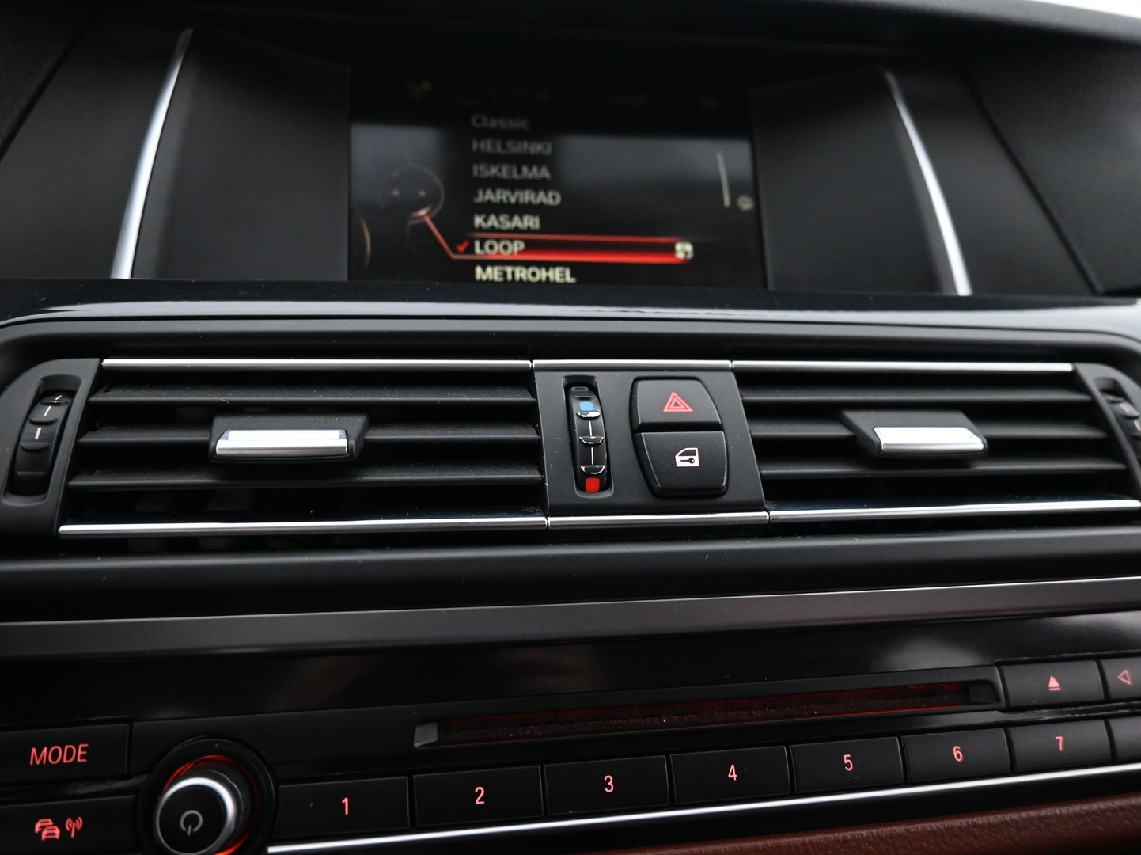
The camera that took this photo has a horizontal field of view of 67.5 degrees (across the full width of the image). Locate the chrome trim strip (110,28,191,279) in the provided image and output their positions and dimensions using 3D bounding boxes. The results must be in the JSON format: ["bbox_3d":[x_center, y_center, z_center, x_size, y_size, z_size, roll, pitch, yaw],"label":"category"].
[{"bbox_3d":[-0.135,-0.090,0.278,0.007,0.096,0.010,7,-19,-8],"label":"chrome trim strip"}]

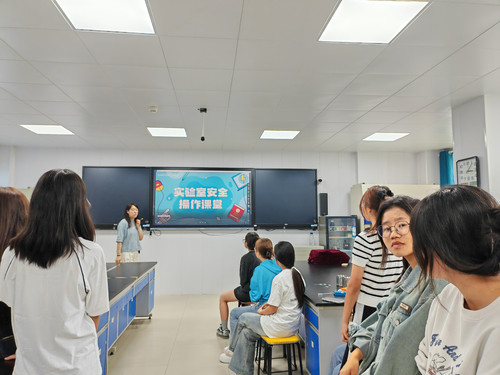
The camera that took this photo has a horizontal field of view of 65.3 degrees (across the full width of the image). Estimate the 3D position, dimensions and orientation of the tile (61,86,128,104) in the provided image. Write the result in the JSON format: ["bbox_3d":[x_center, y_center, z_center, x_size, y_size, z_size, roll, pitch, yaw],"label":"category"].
[{"bbox_3d":[-1.725,-1.034,4.331,0.600,0.020,0.600,0,-5,-5],"label":"tile"}]

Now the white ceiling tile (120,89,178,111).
[{"bbox_3d":[-1.128,-1.029,4.388,0.600,0.020,0.600,0,-5,-5],"label":"white ceiling tile"}]

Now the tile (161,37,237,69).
[{"bbox_3d":[-0.415,-1.124,3.255,0.600,0.020,0.600,0,-5,-5],"label":"tile"}]

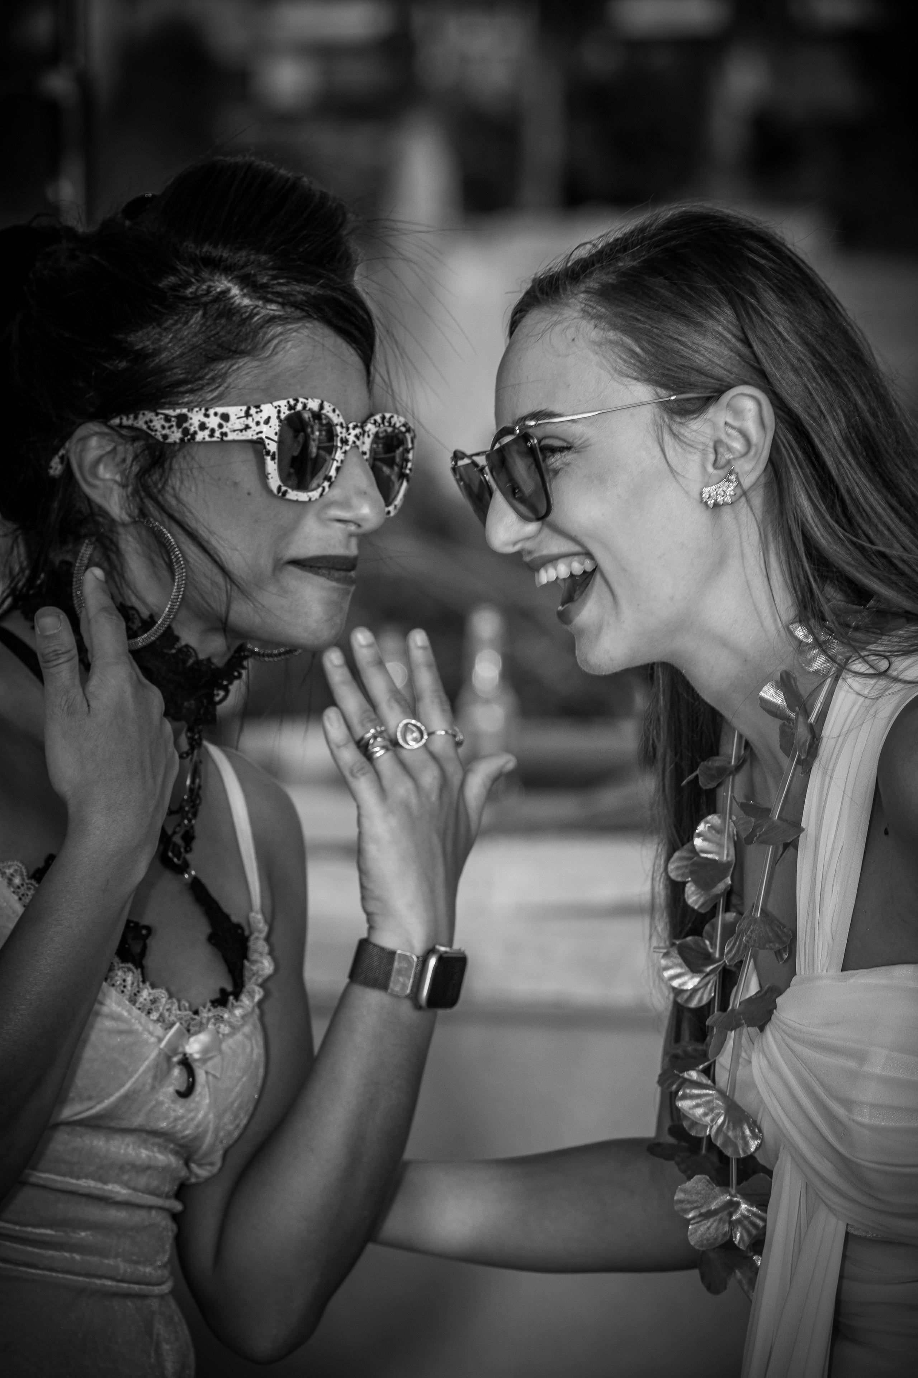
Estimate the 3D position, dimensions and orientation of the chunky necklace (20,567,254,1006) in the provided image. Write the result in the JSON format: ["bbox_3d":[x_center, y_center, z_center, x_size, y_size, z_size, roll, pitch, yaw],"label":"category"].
[{"bbox_3d":[-0.168,0.050,4.200,0.125,0.220,0.130,1,9,-42],"label":"chunky necklace"}]

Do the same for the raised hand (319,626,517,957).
[{"bbox_3d":[-0.021,0.053,4.200,0.095,0.168,0.062,-7,5,-27],"label":"raised hand"}]

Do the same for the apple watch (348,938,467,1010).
[{"bbox_3d":[-0.027,0.149,4.200,0.055,0.036,0.050,18,10,28],"label":"apple watch"}]

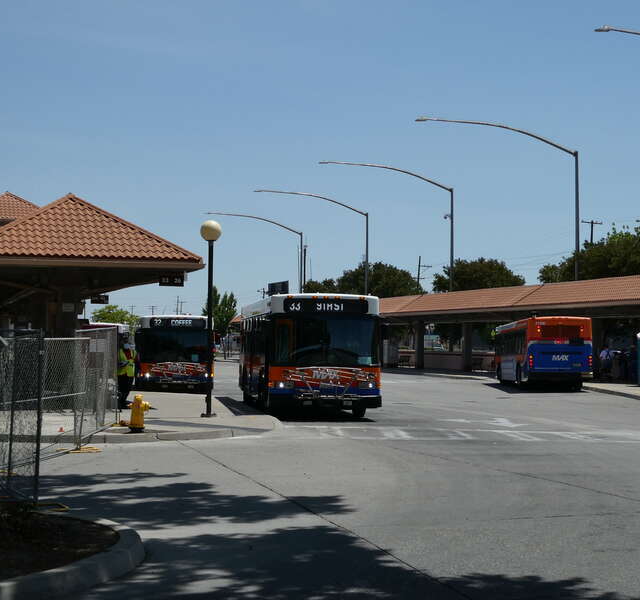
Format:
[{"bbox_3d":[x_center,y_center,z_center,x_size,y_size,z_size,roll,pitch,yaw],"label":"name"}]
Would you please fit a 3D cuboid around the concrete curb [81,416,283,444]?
[{"bbox_3d":[-2.507,2.432,23.421,4.000,0.170,3.000,1,-2,-18],"label":"concrete curb"}]

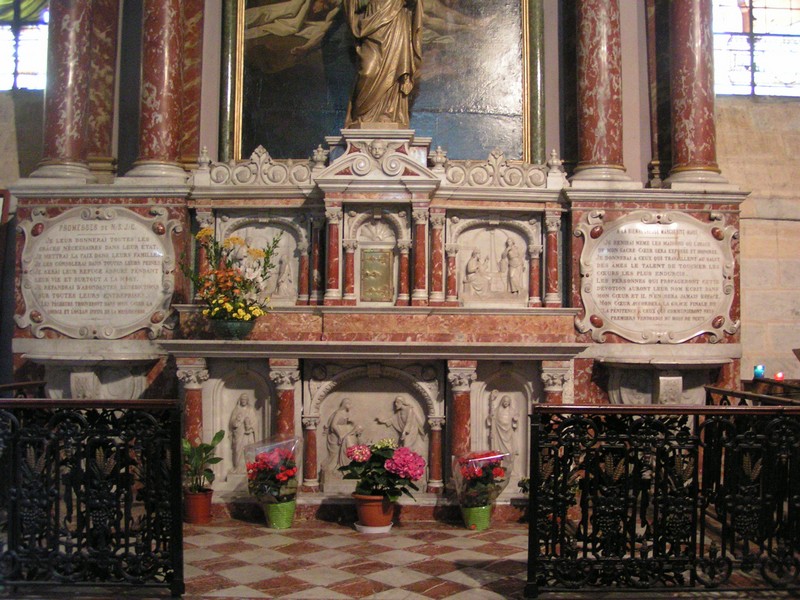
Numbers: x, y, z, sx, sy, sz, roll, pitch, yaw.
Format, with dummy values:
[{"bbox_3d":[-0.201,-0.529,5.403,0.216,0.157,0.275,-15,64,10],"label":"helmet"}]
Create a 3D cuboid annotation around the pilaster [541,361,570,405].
[{"bbox_3d":[0.899,0.742,5.062,0.179,0.788,0.180,1,-2,0],"label":"pilaster"}]

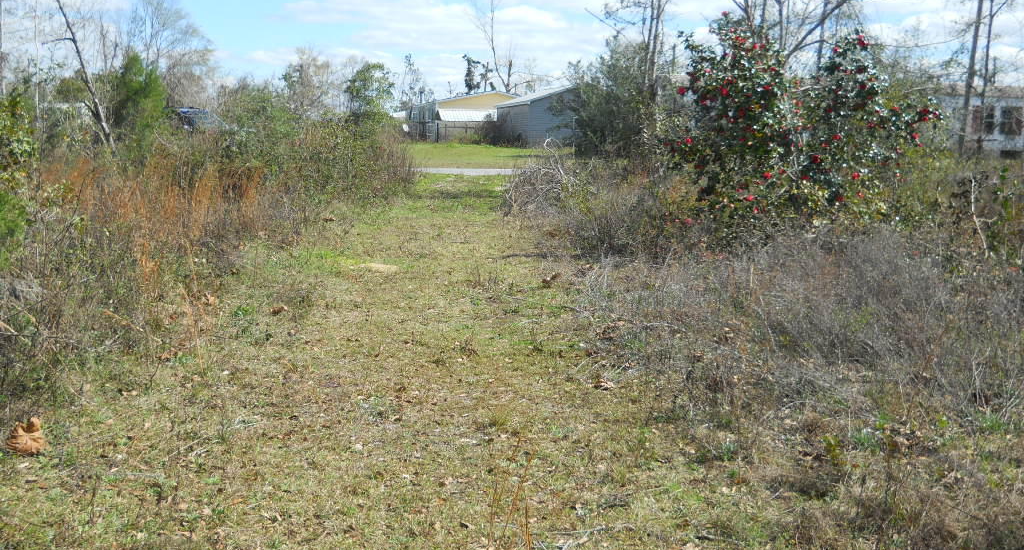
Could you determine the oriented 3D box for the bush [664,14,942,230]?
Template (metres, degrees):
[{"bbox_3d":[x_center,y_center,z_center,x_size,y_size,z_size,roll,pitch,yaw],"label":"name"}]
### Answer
[{"bbox_3d":[3.930,-1.970,14.800,3.700,3.000,3.100,0,8,0],"label":"bush"}]

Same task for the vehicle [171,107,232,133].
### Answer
[{"bbox_3d":[-10.200,-4.380,34.700,4.900,1.800,1.920,4,9,24],"label":"vehicle"}]

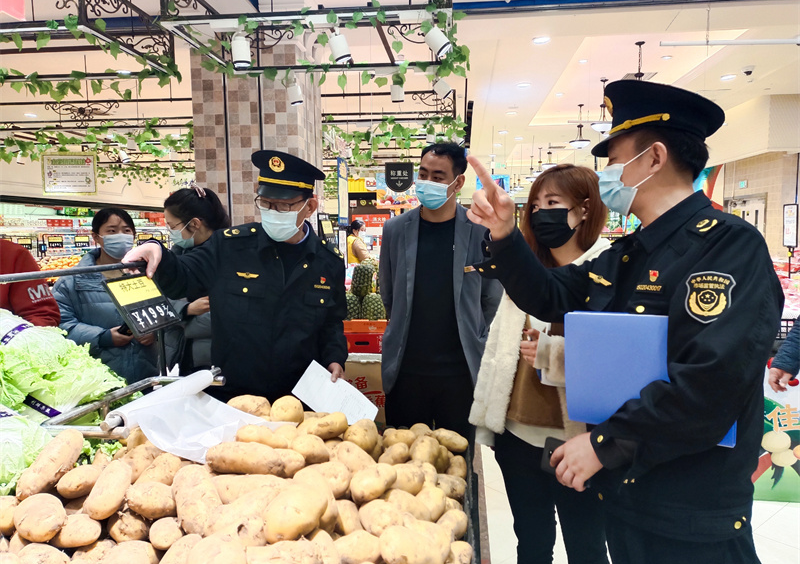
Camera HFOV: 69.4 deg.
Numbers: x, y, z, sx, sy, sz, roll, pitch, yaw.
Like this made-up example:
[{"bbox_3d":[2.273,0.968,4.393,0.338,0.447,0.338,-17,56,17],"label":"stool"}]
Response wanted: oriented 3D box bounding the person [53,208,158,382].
[{"bbox_3d":[-1.308,0.436,2.695,0.500,1.542,0.360,-5,6,-37],"label":"person"}]

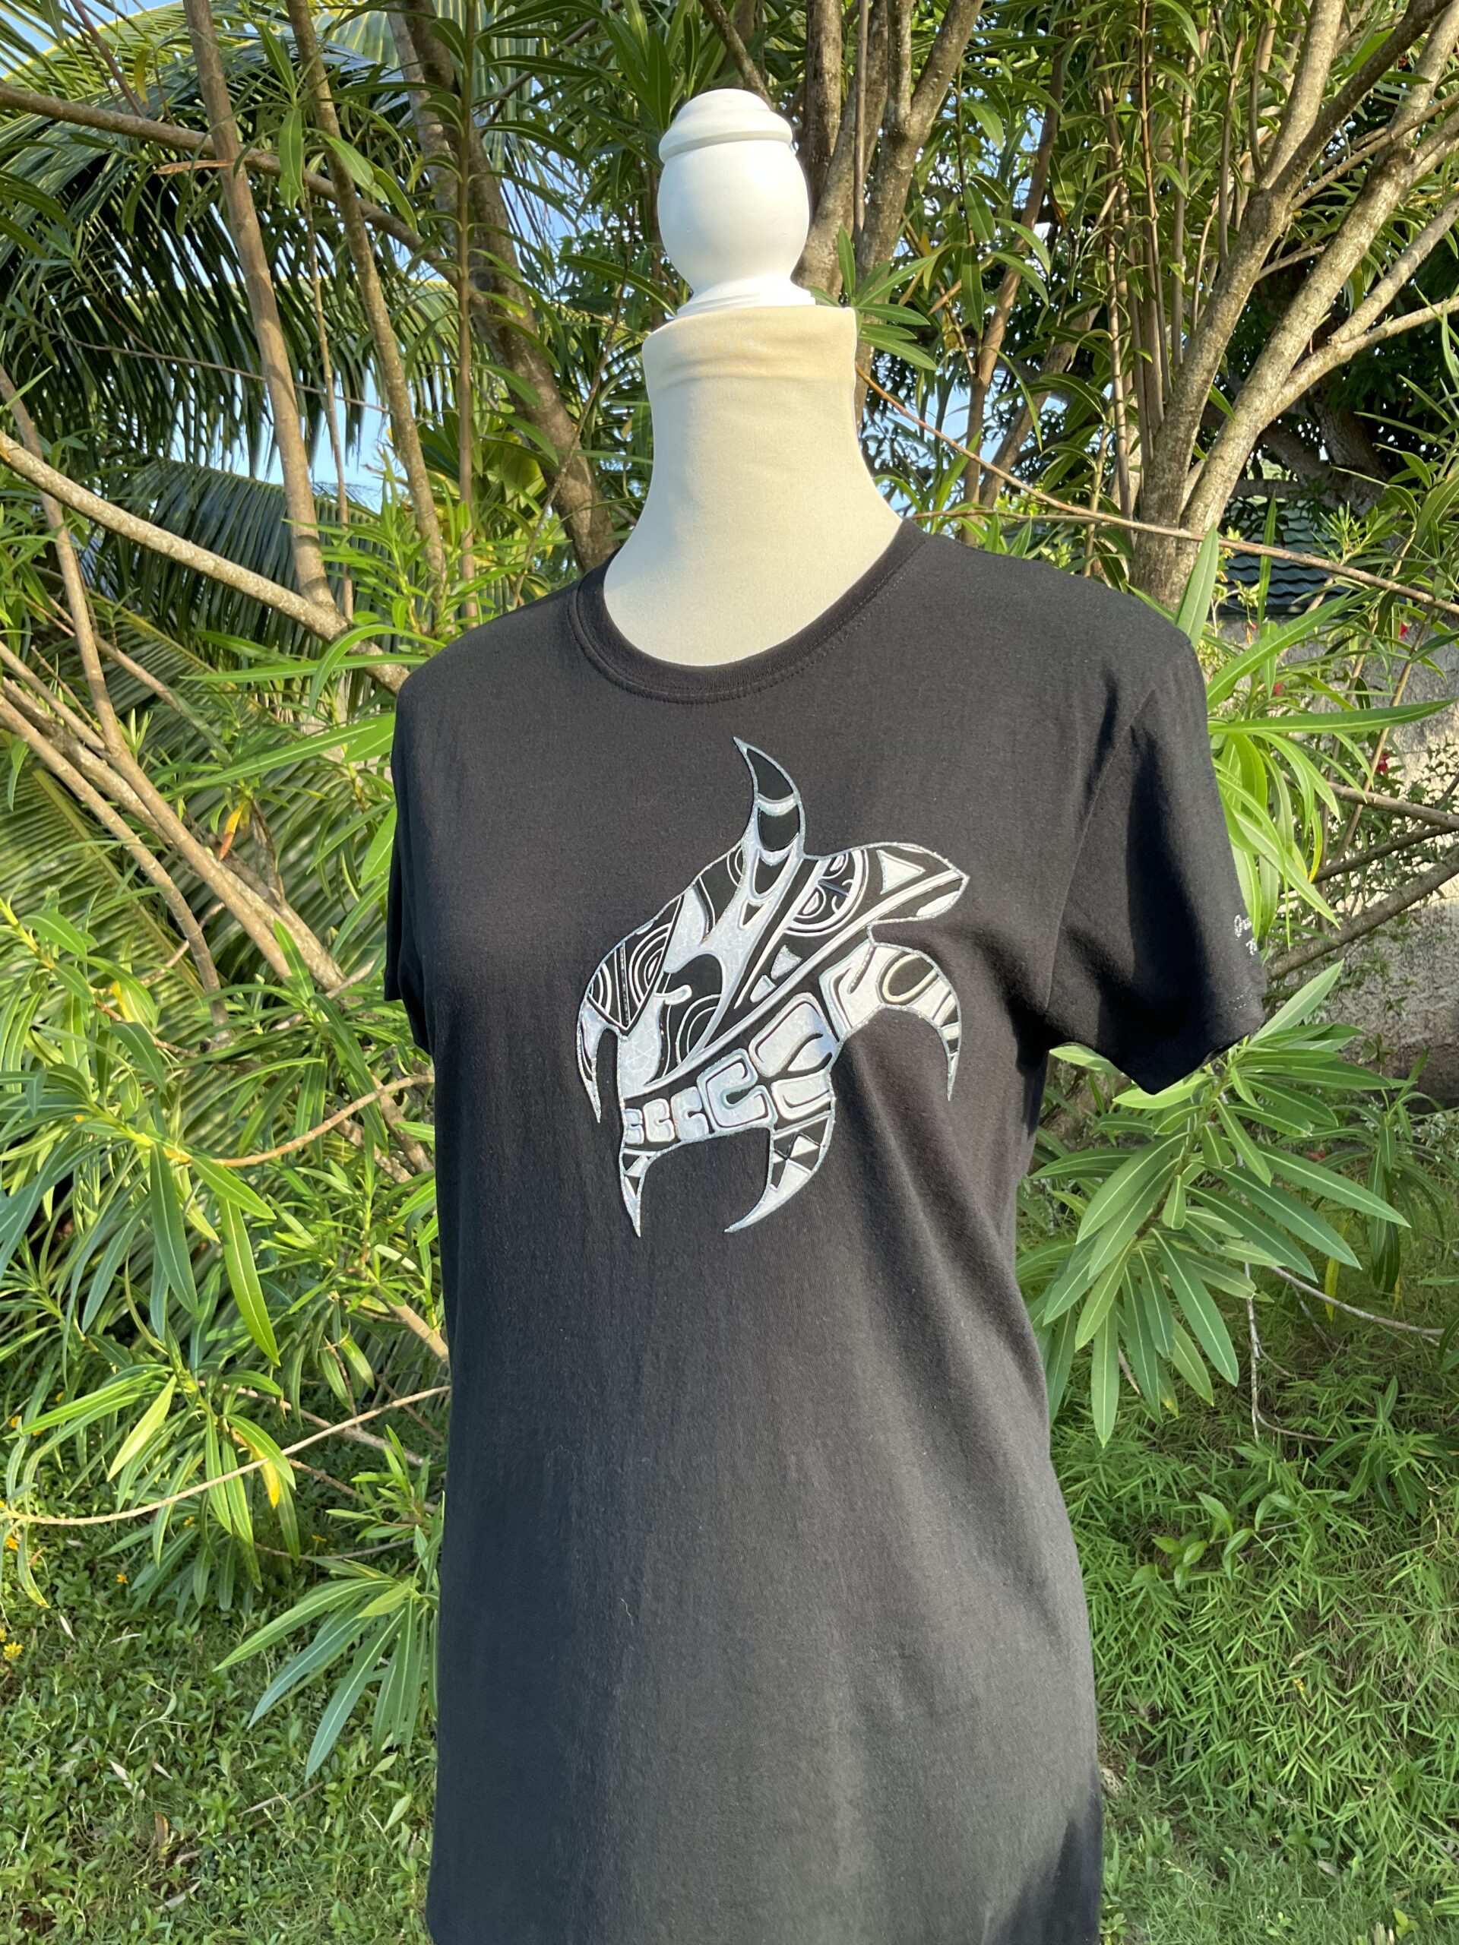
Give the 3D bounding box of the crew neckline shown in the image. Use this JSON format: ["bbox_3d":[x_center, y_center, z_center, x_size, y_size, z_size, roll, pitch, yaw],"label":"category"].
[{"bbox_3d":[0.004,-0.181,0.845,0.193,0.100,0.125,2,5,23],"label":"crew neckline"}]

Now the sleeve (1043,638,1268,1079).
[{"bbox_3d":[0.209,-0.054,0.797,0.115,0.220,0.140,2,5,23],"label":"sleeve"}]

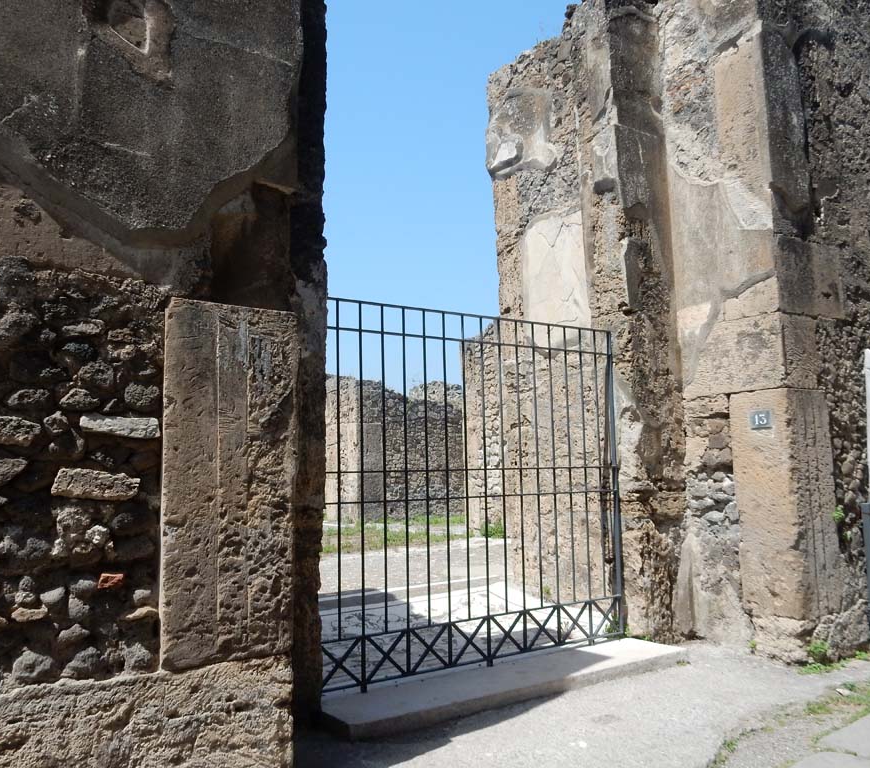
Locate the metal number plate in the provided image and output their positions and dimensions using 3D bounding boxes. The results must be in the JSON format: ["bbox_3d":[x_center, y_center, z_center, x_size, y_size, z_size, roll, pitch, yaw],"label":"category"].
[{"bbox_3d":[2.383,0.264,5.411,0.012,0.135,0.168,3,-7,-32],"label":"metal number plate"}]

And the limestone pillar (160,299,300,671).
[{"bbox_3d":[-0.950,0.417,3.219,0.545,1.463,0.420,3,-7,-32],"label":"limestone pillar"}]

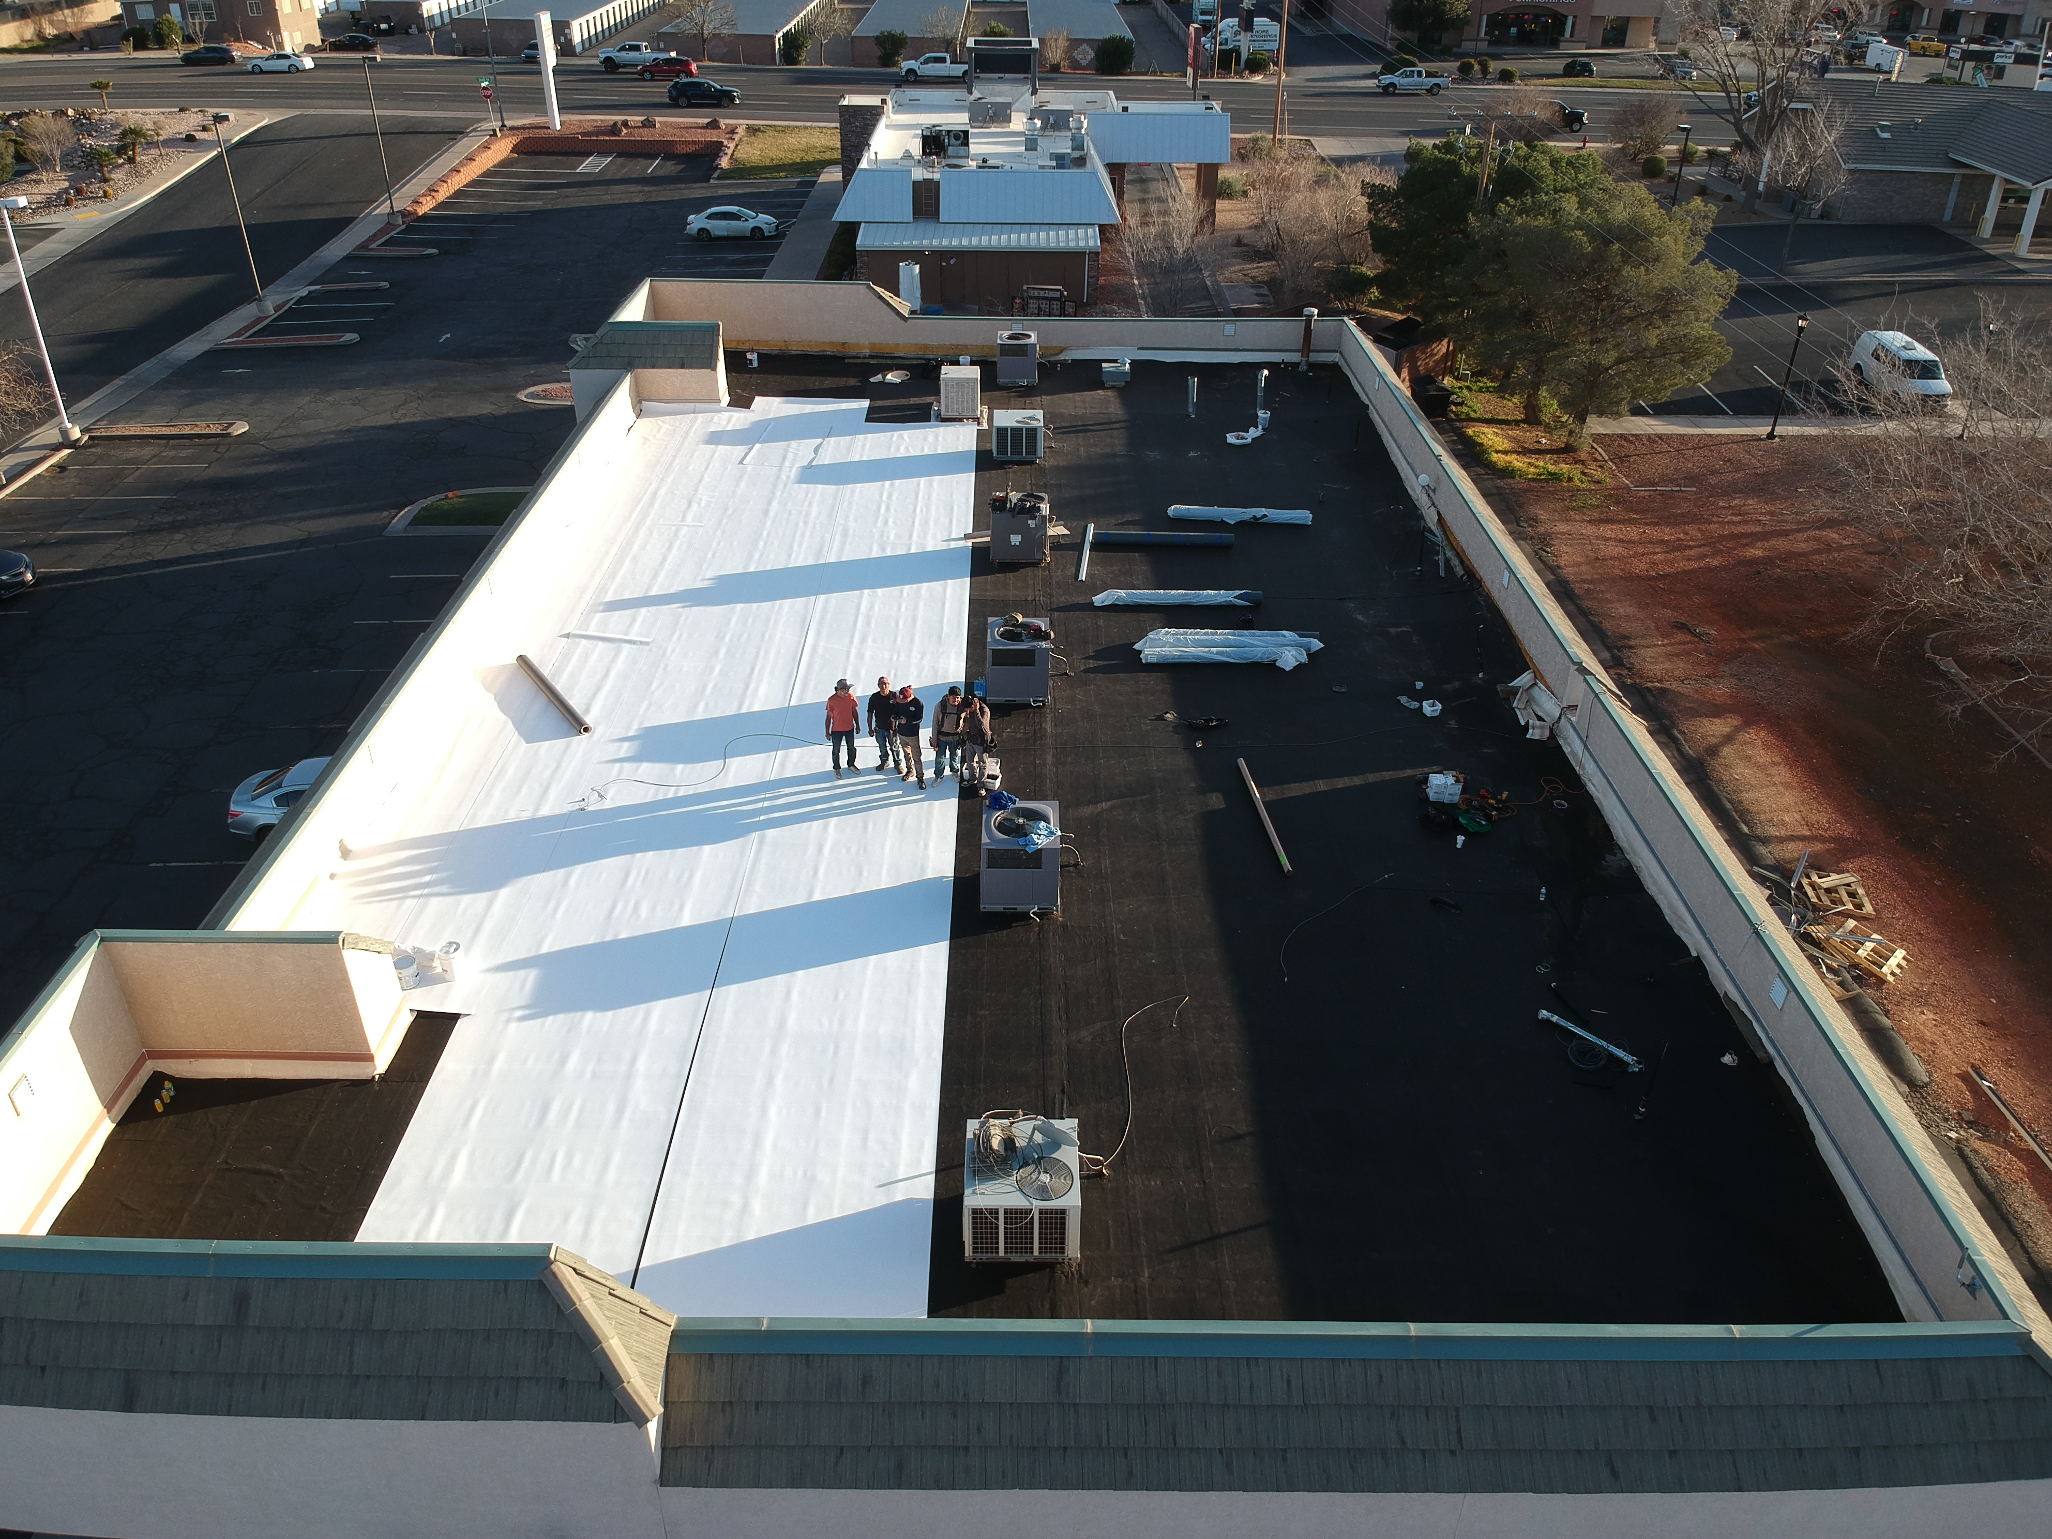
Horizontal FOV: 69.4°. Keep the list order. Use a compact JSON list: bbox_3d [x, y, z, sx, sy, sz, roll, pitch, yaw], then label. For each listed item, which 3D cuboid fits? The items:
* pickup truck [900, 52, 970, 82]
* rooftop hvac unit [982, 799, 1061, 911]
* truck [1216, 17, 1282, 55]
[{"bbox_3d":[-6.345,-55.226,116.318,6.700,2.020,2.070,2,32,2],"label":"pickup truck"},{"bbox_3d":[-0.076,1.241,21.205,1.100,1.120,1.180,1,32,-1],"label":"rooftop hvac unit"},{"bbox_3d":[17.602,-59.900,121.918,6.600,3.050,2.350,1,32,-1],"label":"truck"}]

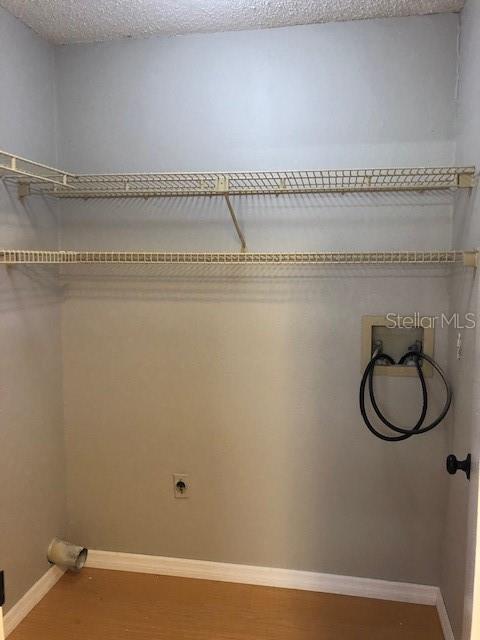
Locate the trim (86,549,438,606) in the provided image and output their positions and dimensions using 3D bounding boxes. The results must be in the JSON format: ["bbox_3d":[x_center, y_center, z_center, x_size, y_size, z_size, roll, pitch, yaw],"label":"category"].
[{"bbox_3d":[0.016,1.168,2.372,1.687,0.087,0.016,1,5,10],"label":"trim"}]

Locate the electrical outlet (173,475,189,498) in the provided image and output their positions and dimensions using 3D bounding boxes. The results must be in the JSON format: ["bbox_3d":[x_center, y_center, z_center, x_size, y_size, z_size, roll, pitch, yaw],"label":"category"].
[{"bbox_3d":[-0.271,0.773,2.394,0.071,0.115,0.012,1,5,10],"label":"electrical outlet"}]

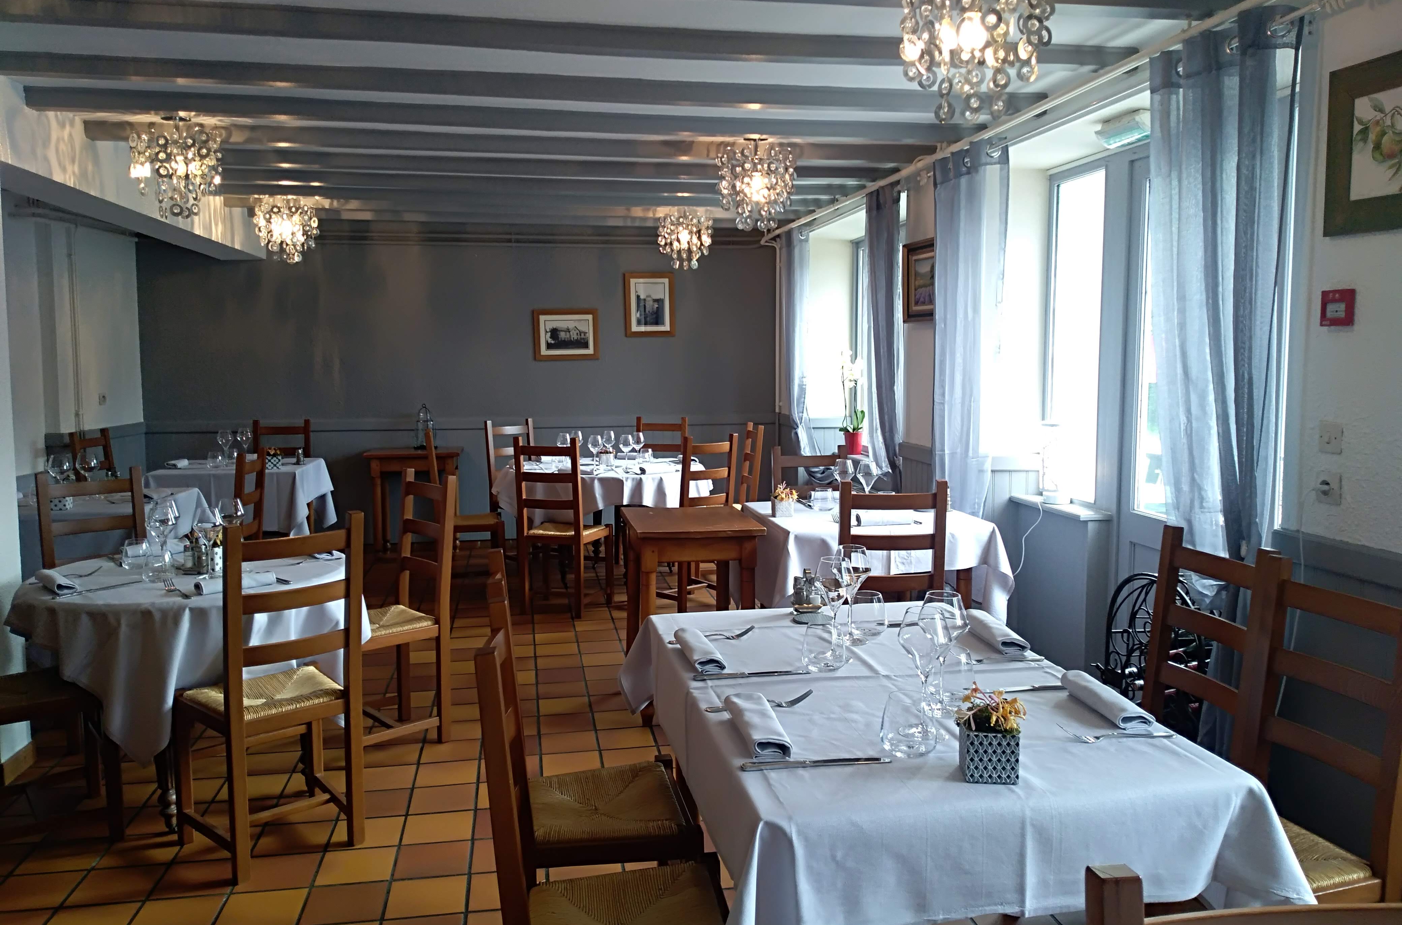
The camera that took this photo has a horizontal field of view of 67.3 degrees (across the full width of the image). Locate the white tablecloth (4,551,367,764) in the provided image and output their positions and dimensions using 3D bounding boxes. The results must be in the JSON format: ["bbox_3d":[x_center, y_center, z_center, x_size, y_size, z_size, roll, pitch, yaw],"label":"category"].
[{"bbox_3d":[-1.604,0.584,3.409,1.040,0.470,1.020,-1,6,-10],"label":"white tablecloth"}]

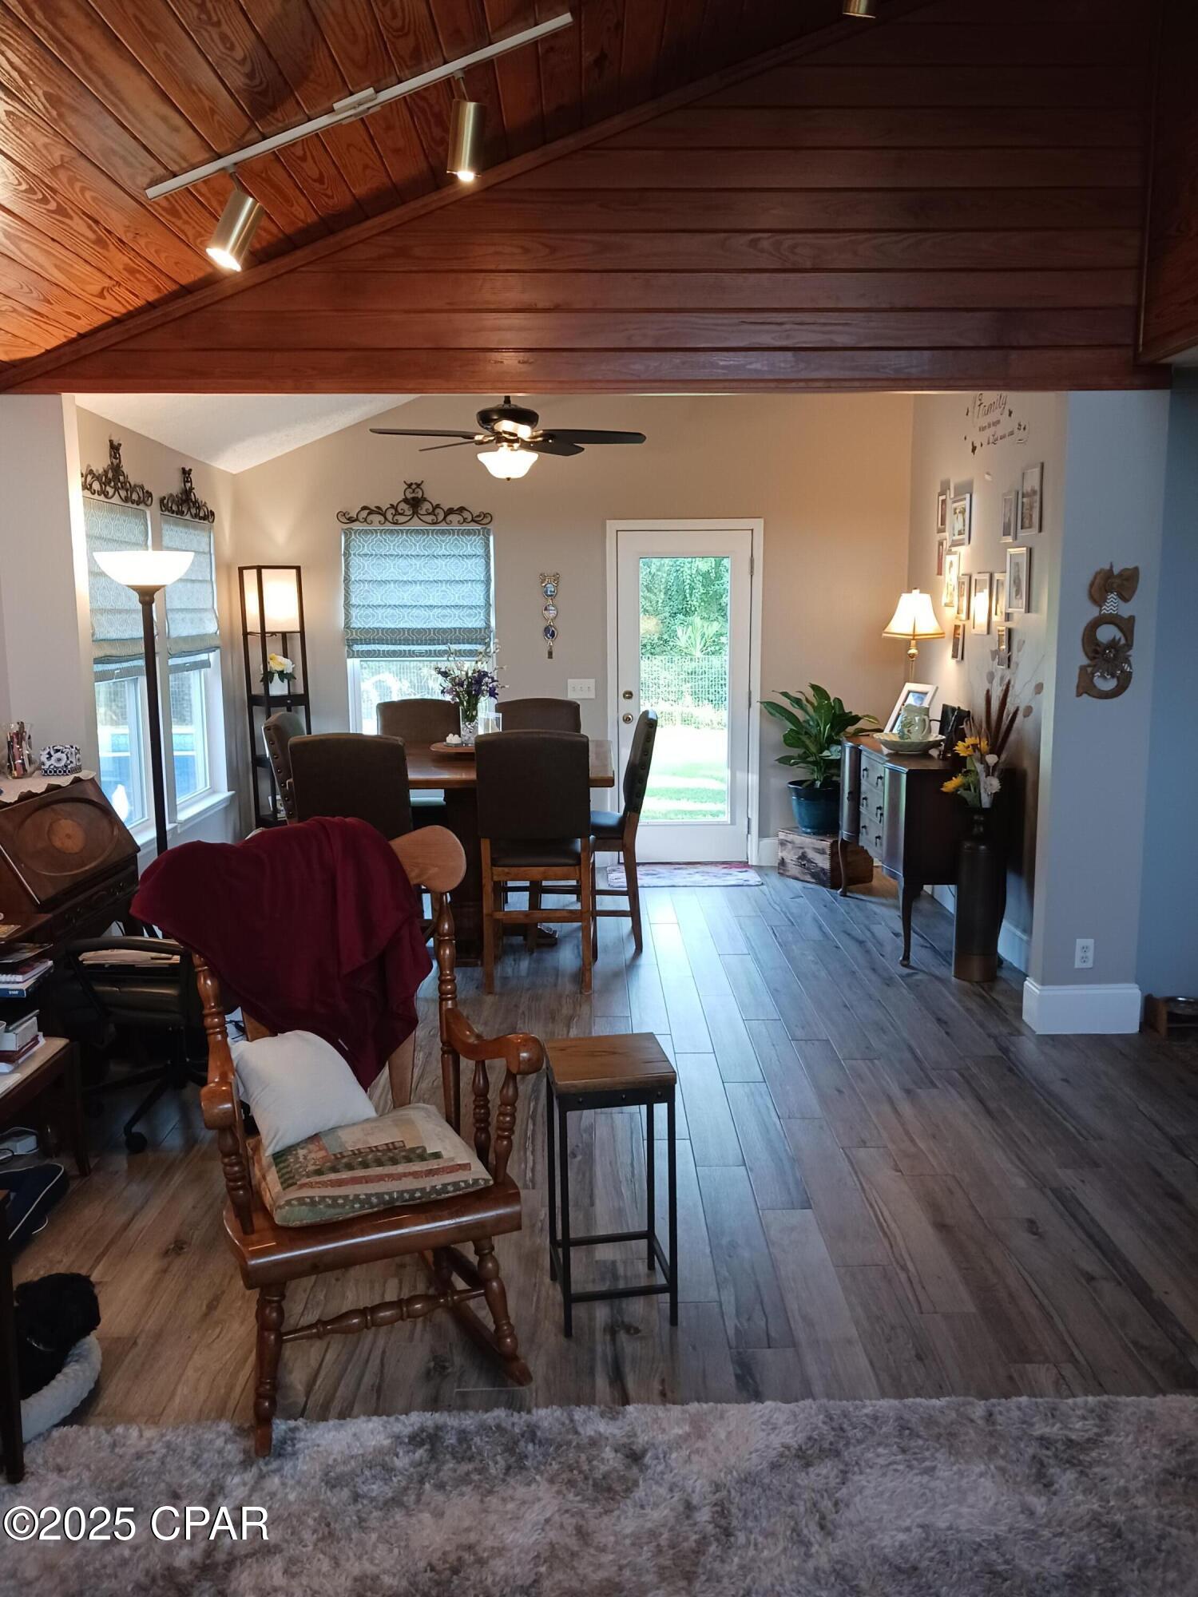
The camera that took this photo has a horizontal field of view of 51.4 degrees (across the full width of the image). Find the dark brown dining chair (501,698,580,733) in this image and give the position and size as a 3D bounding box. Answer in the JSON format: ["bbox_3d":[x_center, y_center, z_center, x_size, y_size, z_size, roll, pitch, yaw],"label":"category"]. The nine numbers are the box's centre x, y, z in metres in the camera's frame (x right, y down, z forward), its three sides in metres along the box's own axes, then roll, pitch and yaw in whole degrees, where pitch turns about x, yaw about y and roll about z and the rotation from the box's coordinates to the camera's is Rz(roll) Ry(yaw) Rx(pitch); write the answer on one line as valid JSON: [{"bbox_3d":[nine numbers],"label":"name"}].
[{"bbox_3d":[-0.305,0.049,6.417,0.452,1.085,0.603,0,8,0],"label":"dark brown dining chair"}]

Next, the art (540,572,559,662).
[{"bbox_3d":[-0.296,-1.103,7.528,0.122,0.523,0.030,0,9,0],"label":"art"}]

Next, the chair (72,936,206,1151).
[{"bbox_3d":[-1.269,0.521,3.767,0.623,0.945,0.603,0,9,4],"label":"chair"}]

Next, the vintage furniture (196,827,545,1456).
[{"bbox_3d":[-0.532,0.628,2.615,0.663,1.065,0.824,-4,9,-24],"label":"vintage furniture"}]

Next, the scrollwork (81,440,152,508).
[{"bbox_3d":[-2.146,-1.468,5.530,0.030,0.270,0.920,0,9,0],"label":"scrollwork"}]

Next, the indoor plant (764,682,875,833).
[{"bbox_3d":[1.256,-0.223,7.161,0.683,0.874,0.623,0,8,0],"label":"indoor plant"}]

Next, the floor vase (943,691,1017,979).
[{"bbox_3d":[1.624,0.146,5.327,0.280,1.270,0.250,0,9,0],"label":"floor vase"}]

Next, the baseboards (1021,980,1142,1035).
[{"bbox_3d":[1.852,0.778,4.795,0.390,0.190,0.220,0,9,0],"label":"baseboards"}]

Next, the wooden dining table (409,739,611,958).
[{"bbox_3d":[-0.612,0.255,5.926,1.350,0.900,1.400,0,9,0],"label":"wooden dining table"}]

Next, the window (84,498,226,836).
[{"bbox_3d":[-2.163,-0.641,6.192,0.110,1.530,1.860,0,9,0],"label":"window"}]

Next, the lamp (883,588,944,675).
[{"bbox_3d":[1.629,-0.693,6.486,0.315,0.800,0.315,0,9,0],"label":"lamp"}]

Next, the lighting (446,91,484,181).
[{"bbox_3d":[-0.348,-1.731,3.265,0.099,0.201,0.099,0,8,0],"label":"lighting"}]

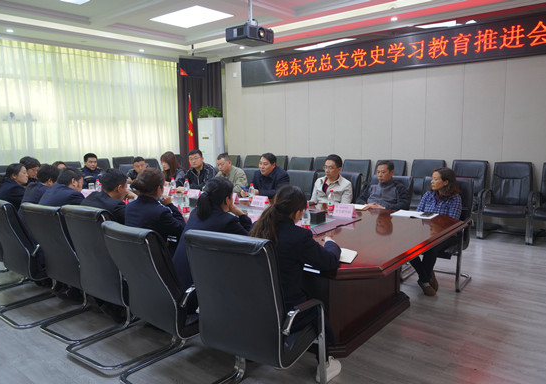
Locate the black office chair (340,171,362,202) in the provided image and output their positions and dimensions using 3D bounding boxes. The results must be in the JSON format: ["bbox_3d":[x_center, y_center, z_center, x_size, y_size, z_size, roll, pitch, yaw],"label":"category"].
[{"bbox_3d":[0.722,0.296,5.142,0.630,1.010,0.570,-9,11,-42],"label":"black office chair"}]

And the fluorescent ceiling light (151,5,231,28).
[{"bbox_3d":[-1.331,-2.851,7.087,1.200,0.060,0.800,6,11,40],"label":"fluorescent ceiling light"}]

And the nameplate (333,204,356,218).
[{"bbox_3d":[0.681,0.174,4.035,0.070,0.095,0.220,-8,10,-39],"label":"nameplate"}]

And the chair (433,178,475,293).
[{"bbox_3d":[1.675,0.377,4.374,0.570,1.011,0.600,5,10,36],"label":"chair"}]

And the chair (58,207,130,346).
[{"bbox_3d":[-1.087,0.613,3.036,0.570,1.026,0.580,5,10,39],"label":"chair"}]

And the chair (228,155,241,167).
[{"bbox_3d":[-1.050,-0.293,9.589,0.600,1.060,0.660,5,10,39],"label":"chair"}]

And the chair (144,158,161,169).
[{"bbox_3d":[-2.579,-0.289,9.758,0.660,1.003,0.600,5,10,39],"label":"chair"}]

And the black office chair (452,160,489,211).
[{"bbox_3d":[2.843,0.069,6.441,0.600,1.060,0.660,5,10,39],"label":"black office chair"}]

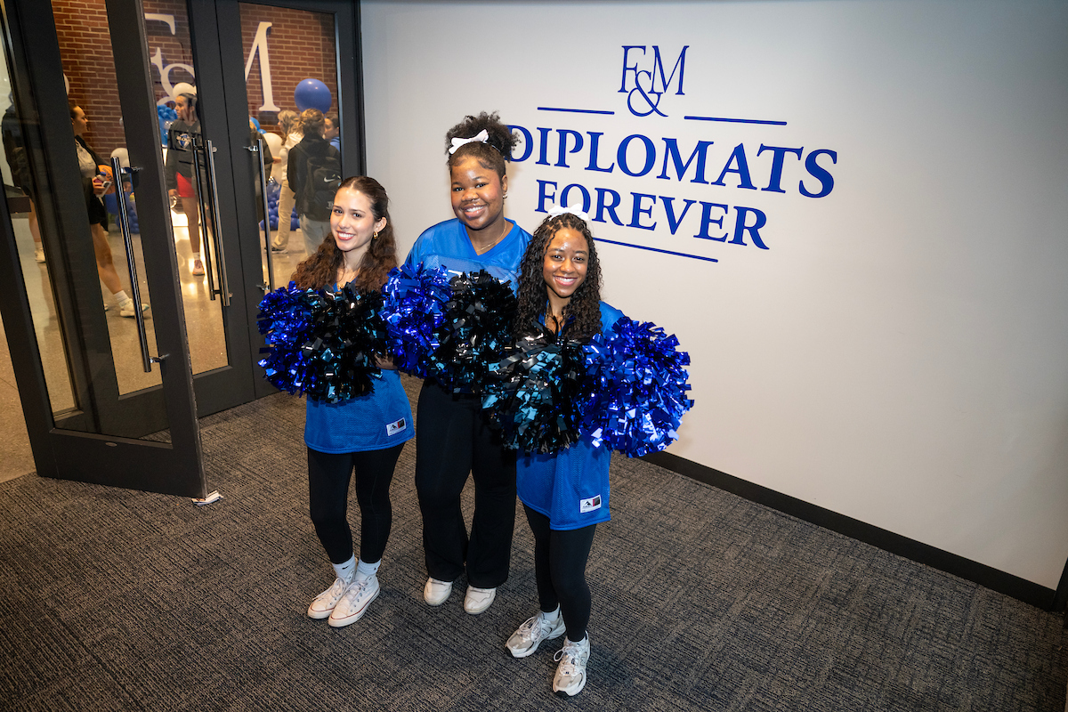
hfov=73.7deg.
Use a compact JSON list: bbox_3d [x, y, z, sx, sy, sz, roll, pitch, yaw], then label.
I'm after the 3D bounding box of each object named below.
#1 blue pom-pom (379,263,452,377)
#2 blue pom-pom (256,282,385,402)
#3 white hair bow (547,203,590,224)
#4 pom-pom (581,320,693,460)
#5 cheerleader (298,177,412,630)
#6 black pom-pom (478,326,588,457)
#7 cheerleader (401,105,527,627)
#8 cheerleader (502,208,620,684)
[{"bbox_3d":[-0.366,-0.111,2.296,0.310,0.340,0.310,7,21,12],"label":"blue pom-pom"},{"bbox_3d":[-0.664,-0.040,2.218,0.370,0.340,0.320,10,21,19],"label":"blue pom-pom"},{"bbox_3d":[0.098,-0.408,2.032,0.120,0.055,0.050,8,21,13],"label":"white hair bow"},{"bbox_3d":[0.277,0.084,1.955,0.330,0.360,0.320,9,21,16],"label":"pom-pom"},{"bbox_3d":[-0.629,0.201,2.550,0.470,1.635,0.420,10,21,19],"label":"cheerleader"},{"bbox_3d":[0.001,0.089,1.962,0.320,0.340,0.310,2,20,-1],"label":"black pom-pom"},{"bbox_3d":[-0.233,0.108,2.571,0.540,1.830,0.440,7,21,12],"label":"cheerleader"},{"bbox_3d":[0.085,0.344,2.295,0.460,1.605,0.420,9,21,16],"label":"cheerleader"}]

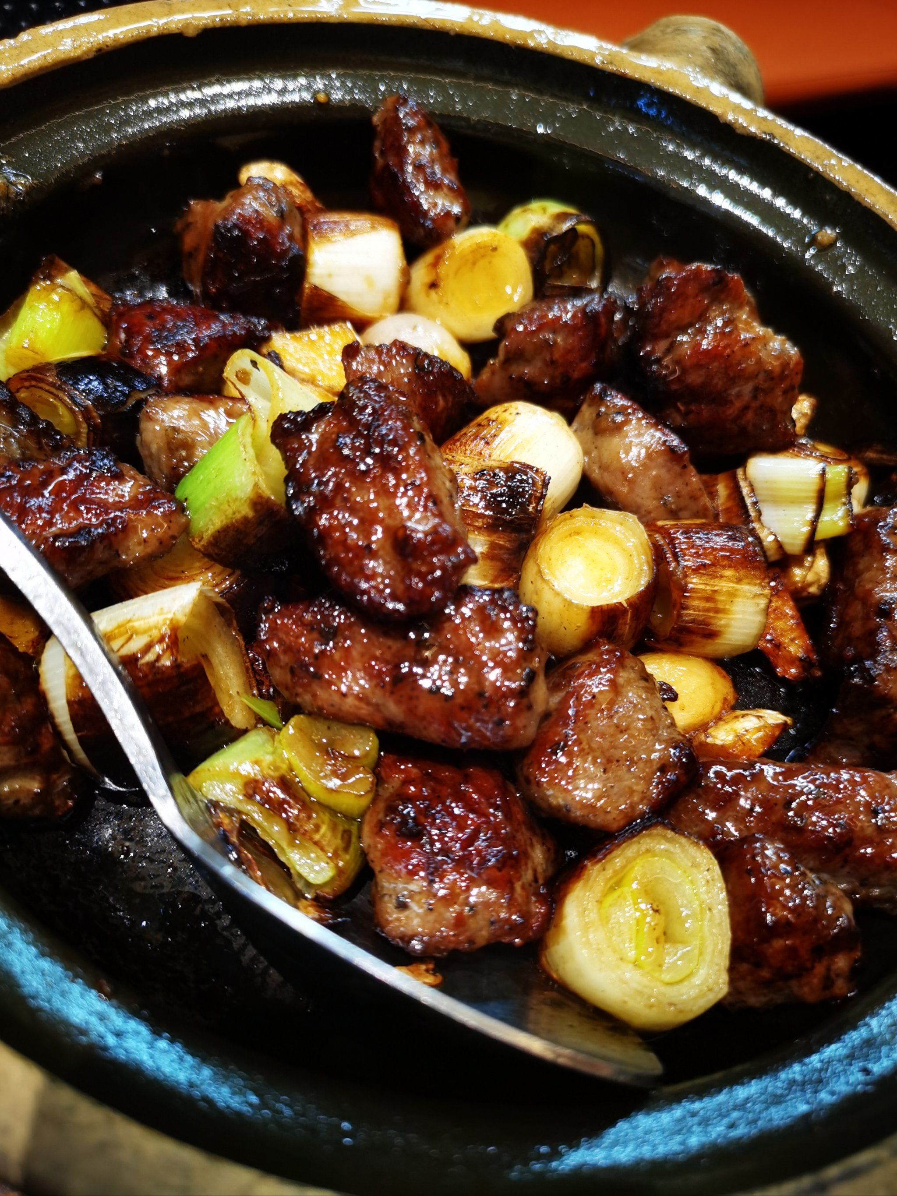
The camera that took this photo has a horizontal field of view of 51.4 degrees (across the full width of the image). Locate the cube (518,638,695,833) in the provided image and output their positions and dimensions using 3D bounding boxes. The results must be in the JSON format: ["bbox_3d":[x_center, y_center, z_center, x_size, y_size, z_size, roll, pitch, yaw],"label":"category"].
[{"bbox_3d":[0.029,0.025,0.172,0.028,0.024,0.027,20,57,-1],"label":"cube"}]

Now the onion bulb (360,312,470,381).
[{"bbox_3d":[-0.008,-0.060,0.236,0.026,0.025,0.027,6,58,-10],"label":"onion bulb"}]

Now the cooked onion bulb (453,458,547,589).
[{"bbox_3d":[0.010,-0.015,0.194,0.023,0.025,0.025,7,59,-9],"label":"cooked onion bulb"}]

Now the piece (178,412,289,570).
[{"bbox_3d":[-0.046,-0.024,0.202,0.022,0.025,0.022,41,18,0],"label":"piece"}]

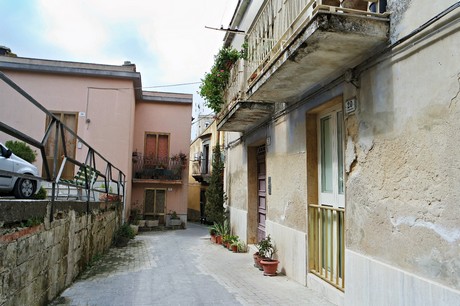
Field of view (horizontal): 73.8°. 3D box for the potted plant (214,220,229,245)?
[{"bbox_3d":[-0.286,2.672,10.300,0.460,0.780,0.460,2,-5,-11],"label":"potted plant"}]

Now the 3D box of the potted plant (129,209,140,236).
[{"bbox_3d":[-4.021,2.884,12.900,0.500,1.050,0.500,2,-5,-11],"label":"potted plant"}]

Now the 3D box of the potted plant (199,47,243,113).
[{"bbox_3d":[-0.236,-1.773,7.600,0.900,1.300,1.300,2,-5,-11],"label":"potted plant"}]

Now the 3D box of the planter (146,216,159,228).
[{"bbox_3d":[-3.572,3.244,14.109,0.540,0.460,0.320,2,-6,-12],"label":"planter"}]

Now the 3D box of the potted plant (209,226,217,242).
[{"bbox_3d":[-0.605,2.785,10.600,0.280,0.600,0.280,2,-5,-11],"label":"potted plant"}]

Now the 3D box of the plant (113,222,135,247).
[{"bbox_3d":[-3.409,2.633,9.900,0.560,0.700,0.580,2,-5,-11],"label":"plant"}]

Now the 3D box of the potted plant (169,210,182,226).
[{"bbox_3d":[-2.597,3.121,14.600,0.600,0.750,0.320,2,-5,-11],"label":"potted plant"}]

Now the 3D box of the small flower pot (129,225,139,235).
[{"bbox_3d":[-4.031,3.196,12.800,0.400,0.420,0.400,2,-5,-11],"label":"small flower pot"}]

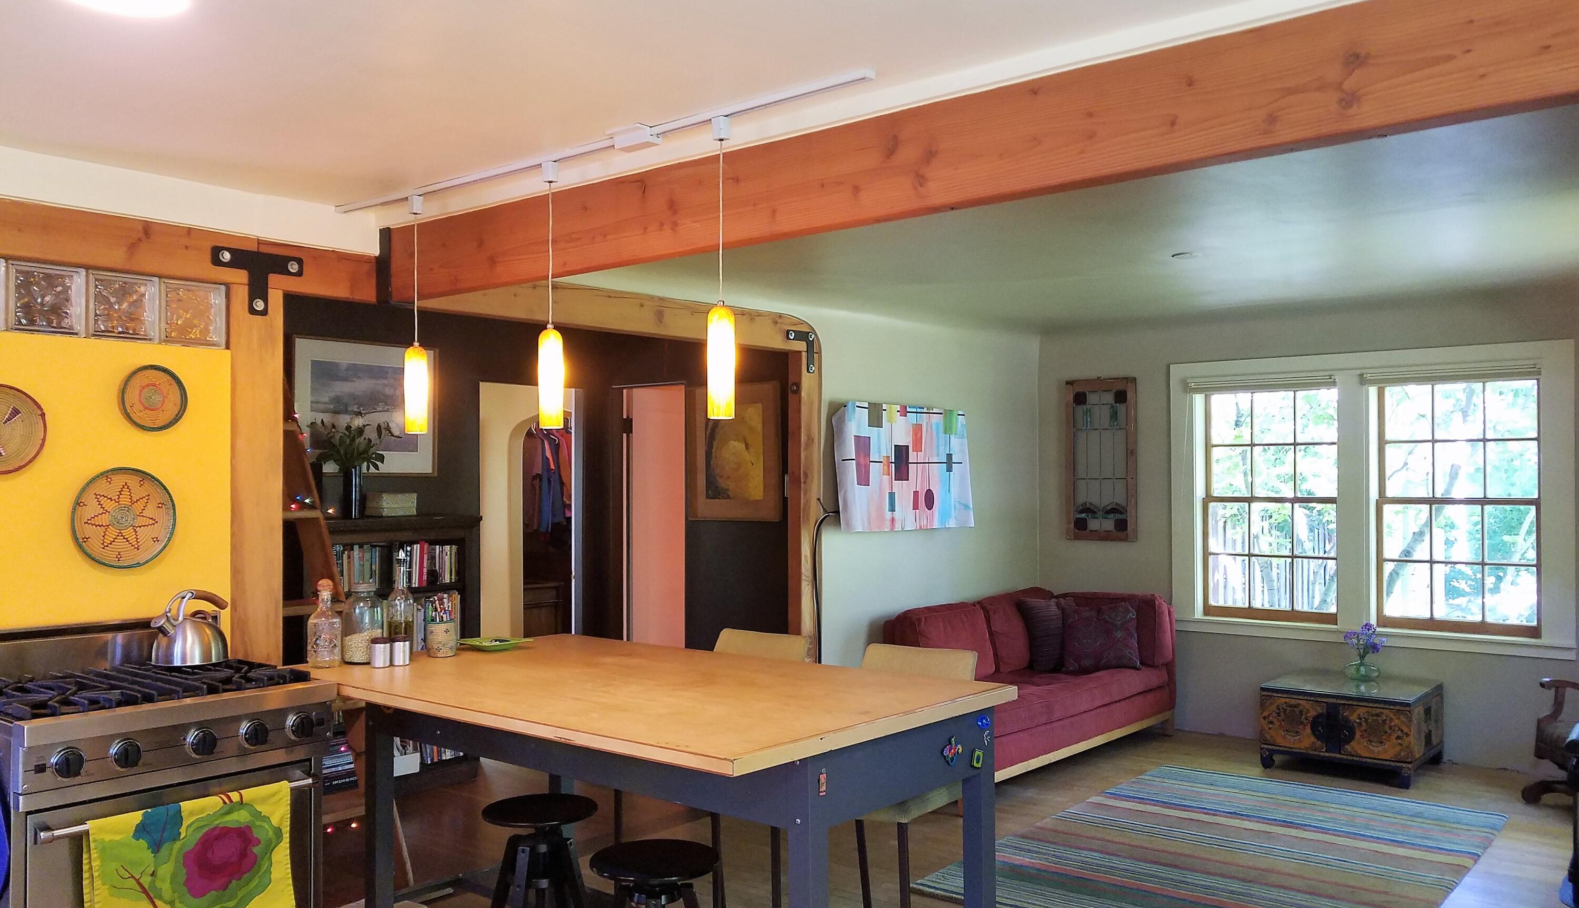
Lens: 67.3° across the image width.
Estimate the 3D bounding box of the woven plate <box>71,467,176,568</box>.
[{"bbox_3d":[-1.964,0.187,3.497,0.050,0.299,0.295,-1,-2,40],"label":"woven plate"}]

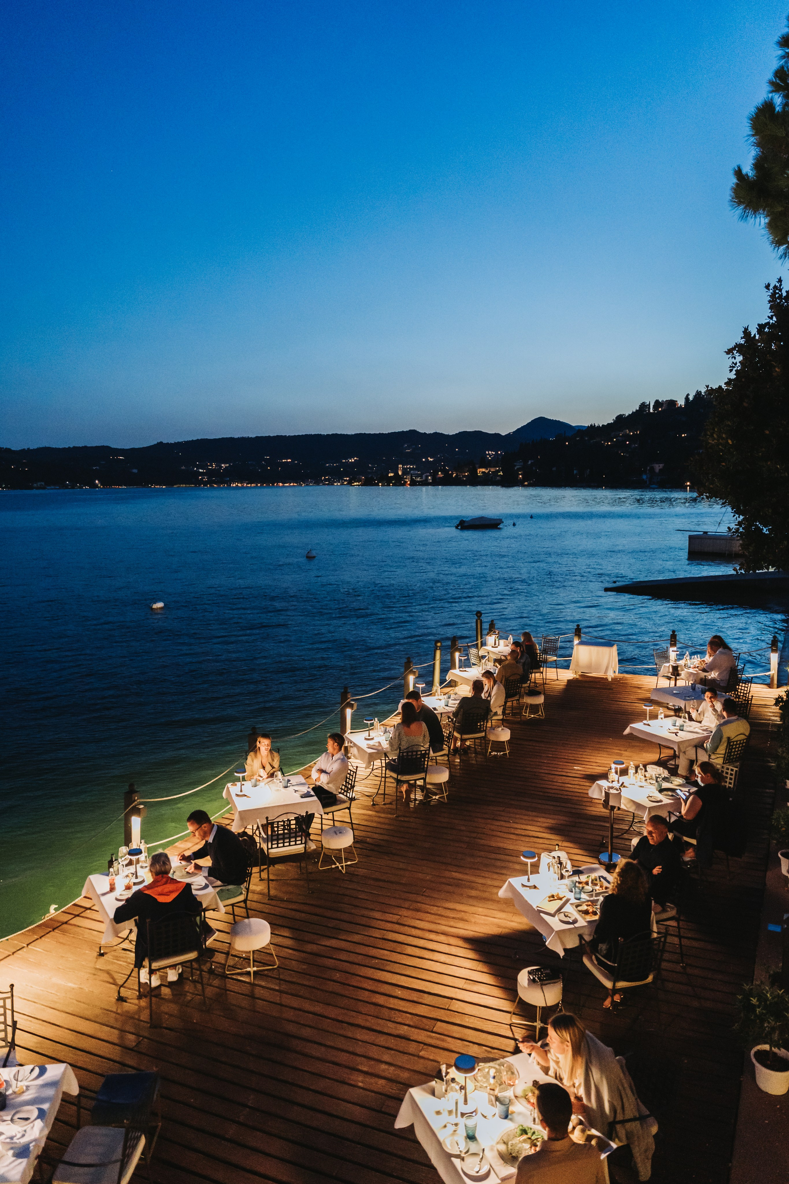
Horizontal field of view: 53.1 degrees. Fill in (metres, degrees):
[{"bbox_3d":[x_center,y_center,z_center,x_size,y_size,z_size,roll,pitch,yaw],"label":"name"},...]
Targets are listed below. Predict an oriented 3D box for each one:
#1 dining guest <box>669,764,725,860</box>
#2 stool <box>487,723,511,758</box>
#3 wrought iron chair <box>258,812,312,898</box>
[{"bbox_3d":[3.470,2.598,9.103,0.480,1.200,0.720,-6,10,-40],"label":"dining guest"},{"bbox_3d":[1.655,2.385,12.598,0.380,0.410,0.380,1,8,8],"label":"stool"},{"bbox_3d":[-1.106,2.549,7.936,0.470,0.870,0.500,-3,8,-20],"label":"wrought iron chair"}]

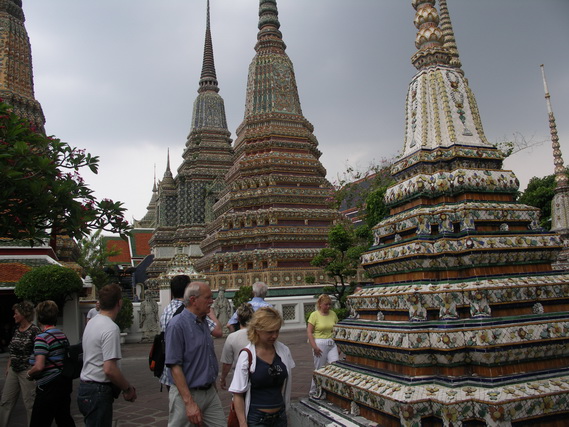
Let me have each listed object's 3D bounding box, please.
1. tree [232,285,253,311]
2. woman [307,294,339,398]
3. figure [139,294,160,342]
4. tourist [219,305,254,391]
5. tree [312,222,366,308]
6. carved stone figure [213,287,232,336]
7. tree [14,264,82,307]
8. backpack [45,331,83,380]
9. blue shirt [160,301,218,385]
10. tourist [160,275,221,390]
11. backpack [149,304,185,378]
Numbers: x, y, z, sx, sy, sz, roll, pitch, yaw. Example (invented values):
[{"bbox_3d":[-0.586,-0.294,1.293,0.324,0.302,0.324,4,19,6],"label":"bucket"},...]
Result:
[{"bbox_3d":[-1.716,3.974,19.941,1.150,1.774,1.100,-1,-11,-14],"label":"tree"},{"bbox_3d":[0.622,2.144,7.554,0.500,1.604,0.420,-1,-11,-17],"label":"woman"},{"bbox_3d":[-6.079,4.736,20.729,0.950,2.136,0.750,-1,-11,-14],"label":"figure"},{"bbox_3d":[-0.405,1.661,4.432,0.500,1.566,0.360,-5,-10,6],"label":"tourist"},{"bbox_3d":[2.247,2.417,18.951,2.200,3.954,2.000,-1,-11,-14],"label":"tree"},{"bbox_3d":[-2.871,4.561,21.324,0.950,2.270,0.750,-1,-11,-14],"label":"carved stone figure"},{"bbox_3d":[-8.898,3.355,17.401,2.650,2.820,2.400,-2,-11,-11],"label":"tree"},{"bbox_3d":[-1.823,1.208,3.848,0.300,0.369,0.180,5,-14,-40],"label":"backpack"},{"bbox_3d":[-0.855,1.155,4.101,0.520,0.756,0.360,-10,-12,29],"label":"blue shirt"},{"bbox_3d":[-0.808,1.473,4.021,0.560,1.840,0.420,-10,-12,29],"label":"tourist"},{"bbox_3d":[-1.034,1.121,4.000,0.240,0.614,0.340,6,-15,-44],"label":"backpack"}]

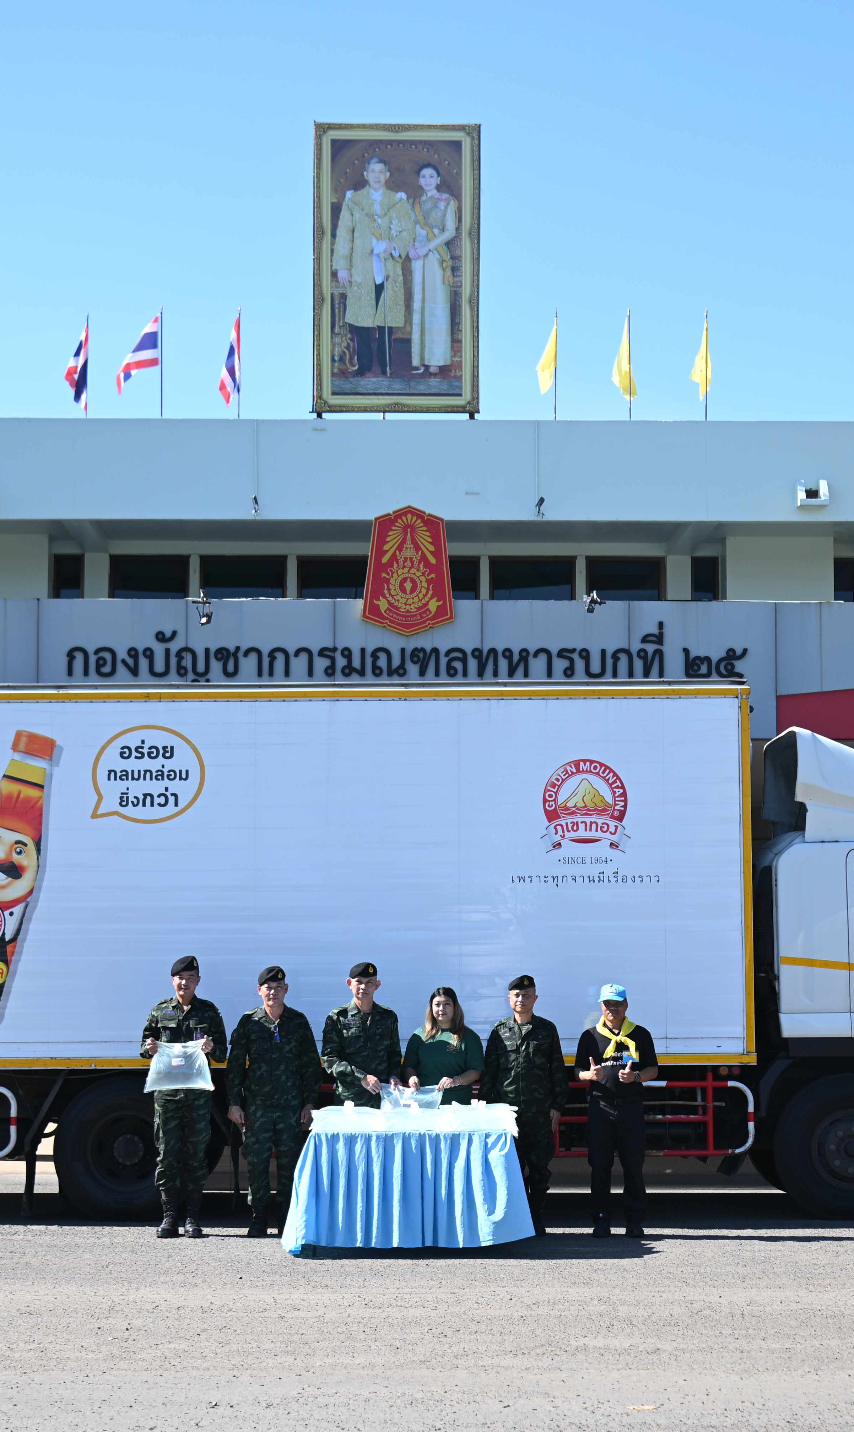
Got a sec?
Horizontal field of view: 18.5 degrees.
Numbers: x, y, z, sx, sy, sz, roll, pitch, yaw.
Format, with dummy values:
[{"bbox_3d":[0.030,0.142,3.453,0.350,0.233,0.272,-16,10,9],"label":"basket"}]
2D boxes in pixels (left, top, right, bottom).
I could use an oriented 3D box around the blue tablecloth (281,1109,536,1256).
[{"bbox_3d":[-0.120,2.890,16.100,1.520,0.790,0.740,0,-5,0],"label":"blue tablecloth"}]

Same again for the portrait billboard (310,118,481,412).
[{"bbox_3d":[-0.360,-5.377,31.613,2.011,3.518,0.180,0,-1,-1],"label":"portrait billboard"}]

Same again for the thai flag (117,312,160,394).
[{"bbox_3d":[-3.450,-4.347,31.507,0.534,0.996,0.200,0,-6,0],"label":"thai flag"}]

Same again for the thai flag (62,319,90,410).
[{"bbox_3d":[-4.339,-4.330,32.400,0.340,1.080,0.300,0,-5,0],"label":"thai flag"}]

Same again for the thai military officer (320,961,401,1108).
[{"bbox_3d":[-0.425,2.480,16.900,0.550,1.770,0.450,0,-5,-5],"label":"thai military officer"}]

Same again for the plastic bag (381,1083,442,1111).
[{"bbox_3d":[-0.094,2.394,16.350,0.400,0.220,0.140,0,-5,0],"label":"plastic bag"}]

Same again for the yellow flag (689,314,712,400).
[{"bbox_3d":[3.376,-4.413,32.400,0.280,1.020,0.280,0,-5,0],"label":"yellow flag"}]

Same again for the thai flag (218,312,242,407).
[{"bbox_3d":[-2.366,-4.261,31.498,0.282,1.129,0.200,0,-6,0],"label":"thai flag"}]

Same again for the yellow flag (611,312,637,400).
[{"bbox_3d":[2.367,-4.311,31.504,0.322,1.068,0.200,0,-6,0],"label":"yellow flag"}]

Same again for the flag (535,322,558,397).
[{"bbox_3d":[1.435,-4.311,31.503,0.272,0.945,0.200,0,-6,0],"label":"flag"}]

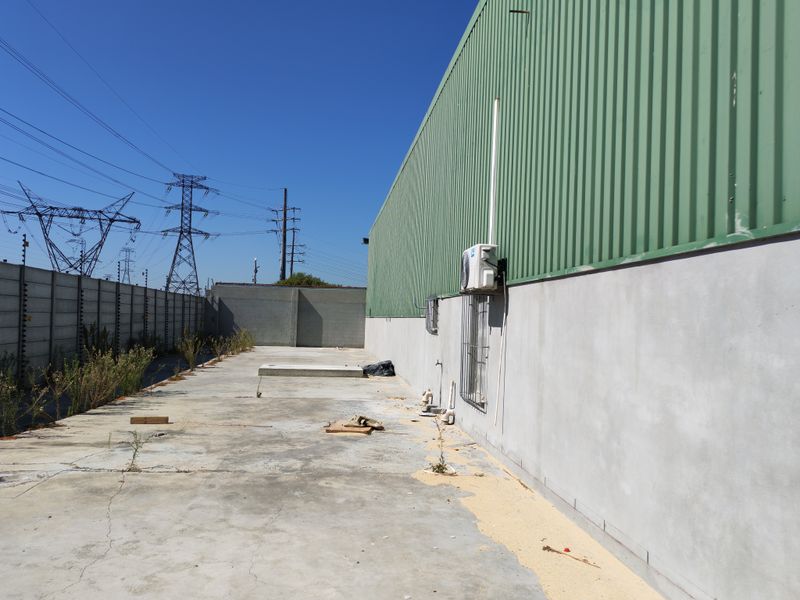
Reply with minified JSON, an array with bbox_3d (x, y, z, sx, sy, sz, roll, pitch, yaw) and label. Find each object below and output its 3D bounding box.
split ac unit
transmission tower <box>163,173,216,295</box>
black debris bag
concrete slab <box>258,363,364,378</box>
[{"bbox_3d":[0.979,-0.374,7.637,0.250,0.510,0.800,2,-2,-7],"label":"split ac unit"},{"bbox_3d":[-41.938,-10.362,122.000,9.400,29.000,7.400,2,-2,-18],"label":"transmission tower"},{"bbox_3d":[-0.639,1.977,18.296,0.950,0.430,0.750,2,-2,-7],"label":"black debris bag"},{"bbox_3d":[-2.486,2.010,17.654,2.820,0.213,1.430,2,-2,-7],"label":"concrete slab"}]

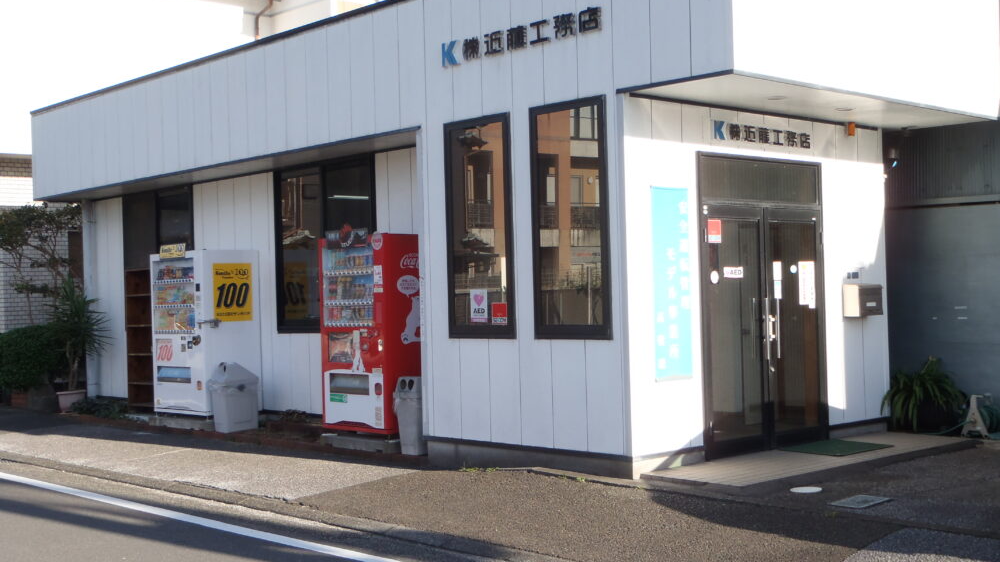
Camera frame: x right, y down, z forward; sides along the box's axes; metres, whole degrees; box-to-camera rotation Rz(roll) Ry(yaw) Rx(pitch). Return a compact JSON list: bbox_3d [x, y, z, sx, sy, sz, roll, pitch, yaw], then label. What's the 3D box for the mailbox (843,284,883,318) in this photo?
[{"bbox_3d":[3.221,0.177,10.742,0.386,0.287,0.158,-1,-1,-43],"label":"mailbox"}]

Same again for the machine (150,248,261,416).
[{"bbox_3d":[-3.344,0.586,13.810,0.700,1.817,1.203,-1,-1,-43],"label":"machine"}]

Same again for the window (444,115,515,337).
[{"bbox_3d":[-0.161,-0.427,9.837,0.080,1.780,0.791,-1,-1,-43],"label":"window"}]

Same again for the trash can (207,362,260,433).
[{"bbox_3d":[-2.862,1.252,13.095,0.430,0.720,0.350,-1,-1,-43],"label":"trash can"}]

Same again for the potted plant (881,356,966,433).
[{"bbox_3d":[3.791,1.022,10.874,0.700,0.660,0.720,-1,-1,-43],"label":"potted plant"}]

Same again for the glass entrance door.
[{"bbox_3d":[2.174,0.378,9.859,1.734,1.977,0.100,-1,-1,-43],"label":"glass entrance door"}]

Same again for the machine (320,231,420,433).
[{"bbox_3d":[-1.105,0.485,11.450,0.700,1.806,1.013,-1,-1,-43],"label":"machine"}]

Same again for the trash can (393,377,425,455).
[{"bbox_3d":[-0.693,1.194,10.928,0.380,0.680,0.340,-1,-1,-43],"label":"trash can"}]

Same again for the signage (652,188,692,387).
[{"bbox_3d":[1.290,0.017,9.025,0.434,1.424,0.020,-1,-1,-43],"label":"signage"}]

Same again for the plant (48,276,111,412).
[{"bbox_3d":[-5.491,0.823,15.844,0.750,1.800,0.770,-1,-1,-43],"label":"plant"}]

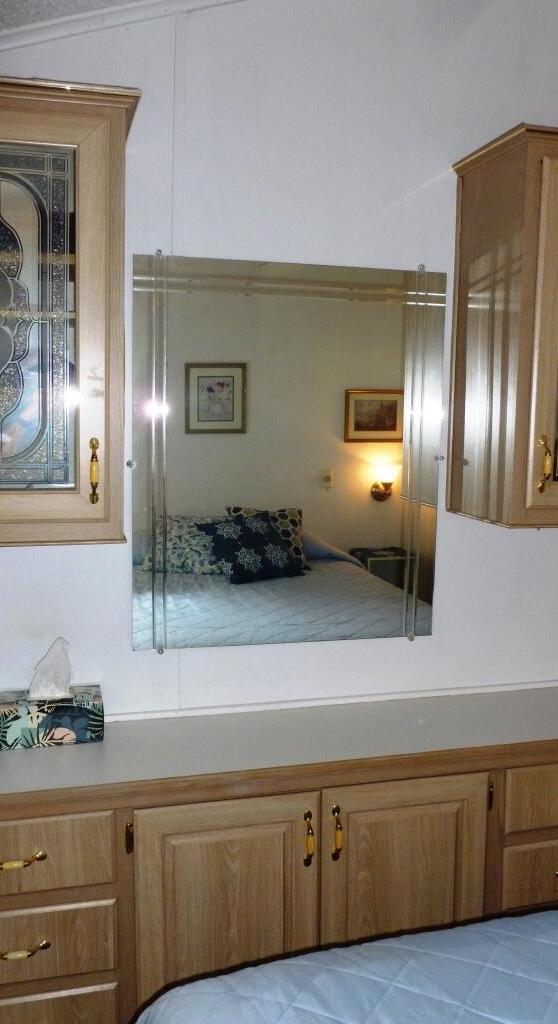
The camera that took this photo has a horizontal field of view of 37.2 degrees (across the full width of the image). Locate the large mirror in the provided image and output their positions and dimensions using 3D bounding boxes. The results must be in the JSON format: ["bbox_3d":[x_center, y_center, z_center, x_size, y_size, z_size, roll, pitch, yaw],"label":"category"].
[{"bbox_3d":[0.038,-0.129,2.005,0.765,0.917,0.012,-1,7,-14],"label":"large mirror"}]

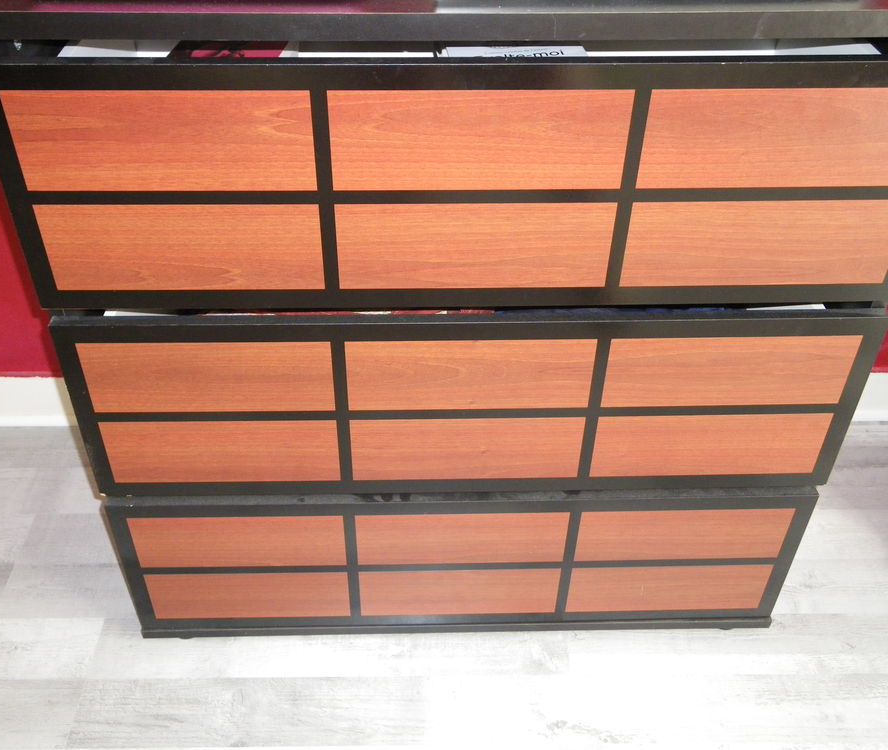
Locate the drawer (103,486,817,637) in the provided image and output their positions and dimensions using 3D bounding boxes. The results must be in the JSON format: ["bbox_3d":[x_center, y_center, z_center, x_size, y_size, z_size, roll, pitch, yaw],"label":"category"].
[{"bbox_3d":[0.024,0.222,1.146,0.800,0.228,0.018,-1,40,-2],"label":"drawer"}]

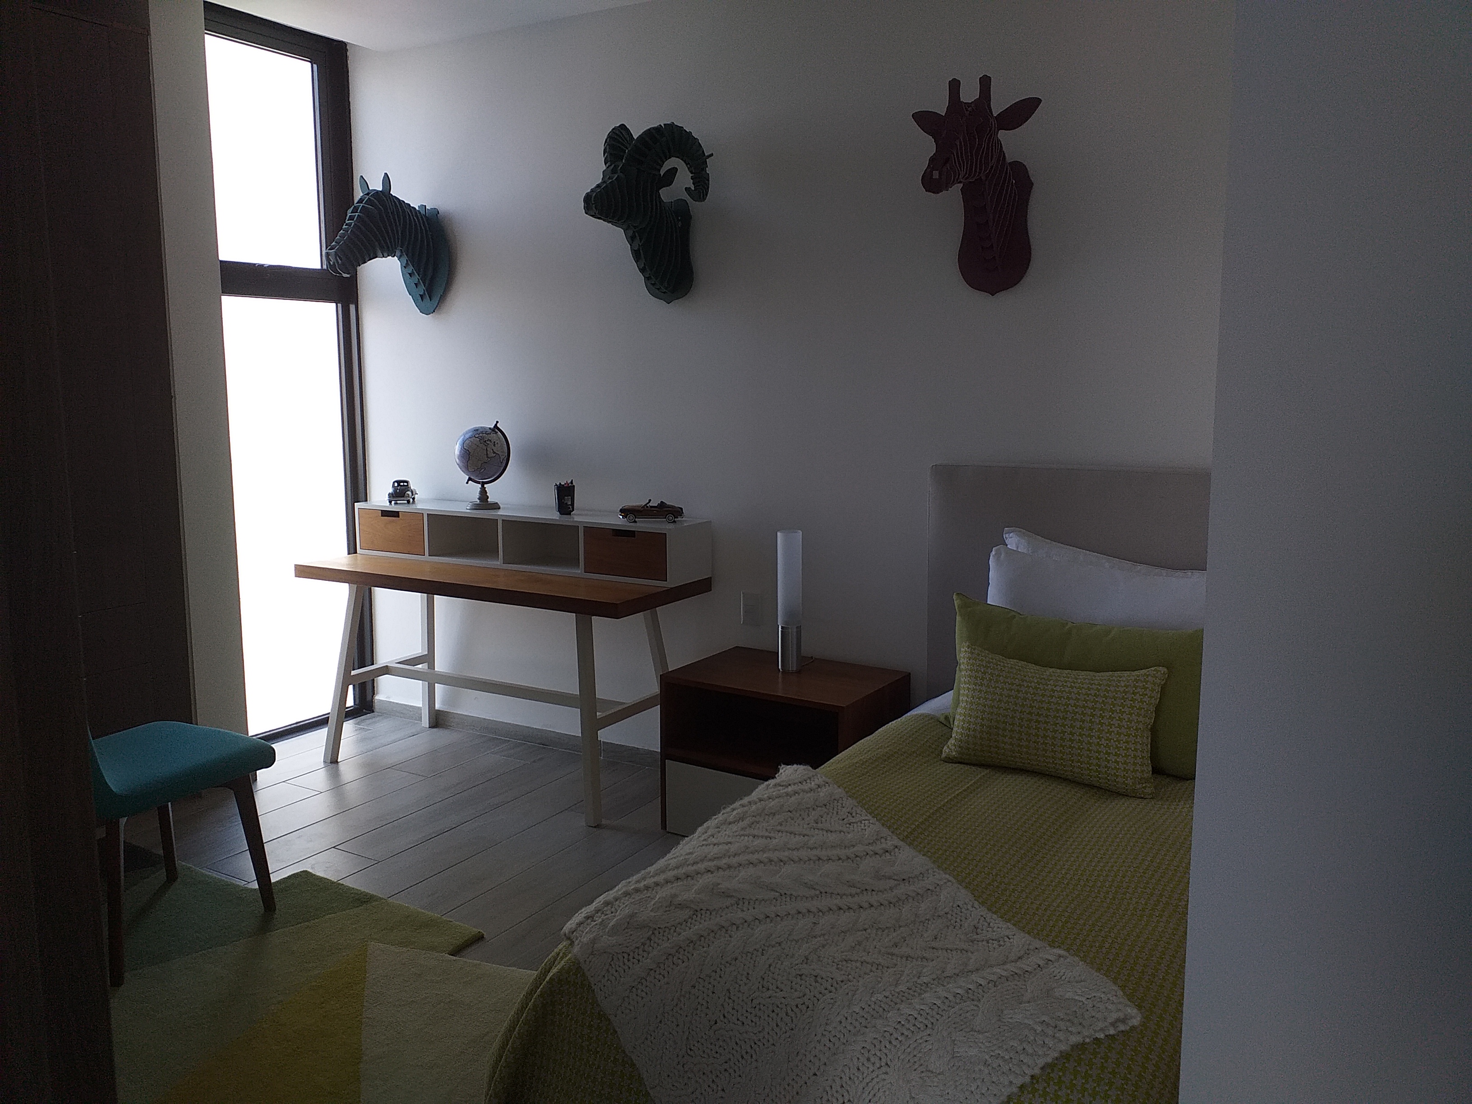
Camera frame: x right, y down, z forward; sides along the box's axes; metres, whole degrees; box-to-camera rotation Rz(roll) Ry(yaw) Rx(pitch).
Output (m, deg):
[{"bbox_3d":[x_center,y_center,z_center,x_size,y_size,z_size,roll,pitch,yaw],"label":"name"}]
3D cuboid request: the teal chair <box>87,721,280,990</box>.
[{"bbox_3d":[-1.542,0.570,2.770,0.490,0.790,0.540,5,9,29],"label":"teal chair"}]

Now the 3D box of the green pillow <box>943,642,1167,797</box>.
[{"bbox_3d":[0.764,0.393,2.682,0.510,0.320,0.130,5,-29,30],"label":"green pillow"}]

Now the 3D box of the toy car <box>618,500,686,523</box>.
[{"bbox_3d":[-0.290,-0.142,3.804,0.224,0.075,0.092,0,8,-5],"label":"toy car"}]

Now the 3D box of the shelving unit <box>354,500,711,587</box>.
[{"bbox_3d":[-0.801,-0.048,4.150,1.515,0.200,0.255,5,9,30],"label":"shelving unit"}]

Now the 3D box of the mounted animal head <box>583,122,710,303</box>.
[{"bbox_3d":[-0.344,-1.126,3.639,0.430,0.585,0.475,5,9,30],"label":"mounted animal head"}]

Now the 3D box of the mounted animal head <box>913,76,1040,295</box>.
[{"bbox_3d":[0.639,-1.009,3.042,0.365,0.565,0.520,5,9,30],"label":"mounted animal head"}]

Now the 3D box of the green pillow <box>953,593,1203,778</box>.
[{"bbox_3d":[0.905,0.328,2.824,0.780,0.410,0.160,5,-16,30],"label":"green pillow"}]

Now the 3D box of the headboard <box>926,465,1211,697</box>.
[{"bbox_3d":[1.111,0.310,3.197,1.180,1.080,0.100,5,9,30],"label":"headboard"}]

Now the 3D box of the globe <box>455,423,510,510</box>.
[{"bbox_3d":[-0.964,-0.332,4.231,0.215,0.345,0.205,-2,8,-13],"label":"globe"}]

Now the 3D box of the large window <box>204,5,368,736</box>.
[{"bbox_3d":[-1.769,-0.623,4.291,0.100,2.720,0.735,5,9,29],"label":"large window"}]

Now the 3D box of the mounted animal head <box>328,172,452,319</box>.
[{"bbox_3d":[-1.321,-1.146,4.111,0.250,0.494,0.484,5,9,29],"label":"mounted animal head"}]

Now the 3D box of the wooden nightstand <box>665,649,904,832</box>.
[{"bbox_3d":[0.157,0.631,3.520,0.631,0.492,0.479,5,9,29],"label":"wooden nightstand"}]

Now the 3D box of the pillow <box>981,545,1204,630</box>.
[{"bbox_3d":[1.018,0.262,2.899,0.760,0.500,0.170,5,-8,30],"label":"pillow"}]

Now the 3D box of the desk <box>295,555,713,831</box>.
[{"bbox_3d":[-0.859,0.431,4.022,1.456,0.733,0.559,5,9,29],"label":"desk"}]

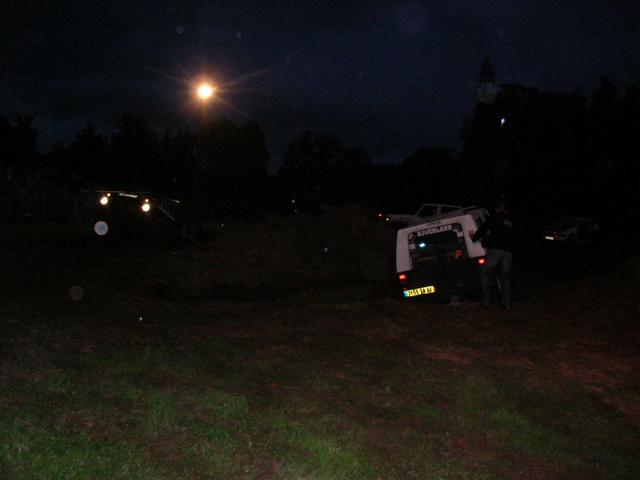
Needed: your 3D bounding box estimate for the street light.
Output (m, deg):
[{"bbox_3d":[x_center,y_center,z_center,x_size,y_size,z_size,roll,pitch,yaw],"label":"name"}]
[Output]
[{"bbox_3d":[-6.342,-8.261,36.000,0.700,0.450,0.600,1,3,6],"label":"street light"}]

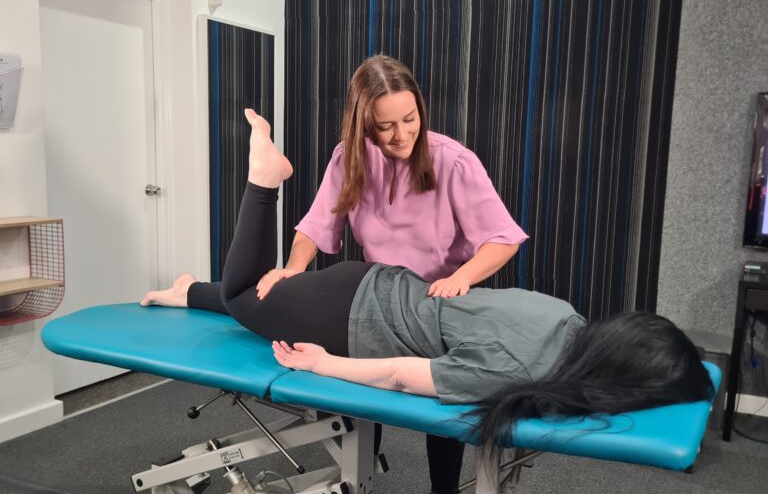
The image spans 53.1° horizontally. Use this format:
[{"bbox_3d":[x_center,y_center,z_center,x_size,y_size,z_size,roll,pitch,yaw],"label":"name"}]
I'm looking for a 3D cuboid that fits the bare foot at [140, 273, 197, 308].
[{"bbox_3d":[-0.681,0.133,2.428,0.225,0.110,0.090,5,9,26],"label":"bare foot"}]

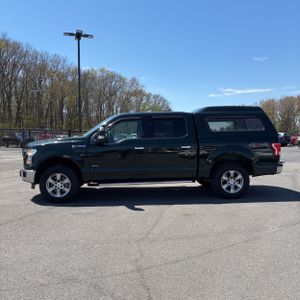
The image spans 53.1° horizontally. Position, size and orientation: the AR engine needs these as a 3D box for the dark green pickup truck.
[{"bbox_3d":[0.017,0.017,7.280,5.890,2.050,2.130,0,3,-5],"label":"dark green pickup truck"}]

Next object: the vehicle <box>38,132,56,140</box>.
[{"bbox_3d":[-12.012,-1.314,35.181,1.870,1.580,4.600,-1,3,-19],"label":"vehicle"}]

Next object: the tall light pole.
[{"bbox_3d":[-4.863,-3.971,20.808,1.950,8.500,1.800,-1,3,-14],"label":"tall light pole"}]

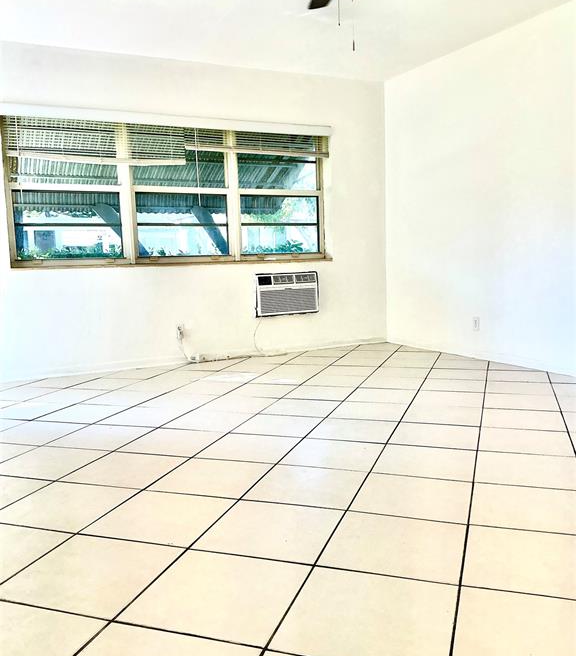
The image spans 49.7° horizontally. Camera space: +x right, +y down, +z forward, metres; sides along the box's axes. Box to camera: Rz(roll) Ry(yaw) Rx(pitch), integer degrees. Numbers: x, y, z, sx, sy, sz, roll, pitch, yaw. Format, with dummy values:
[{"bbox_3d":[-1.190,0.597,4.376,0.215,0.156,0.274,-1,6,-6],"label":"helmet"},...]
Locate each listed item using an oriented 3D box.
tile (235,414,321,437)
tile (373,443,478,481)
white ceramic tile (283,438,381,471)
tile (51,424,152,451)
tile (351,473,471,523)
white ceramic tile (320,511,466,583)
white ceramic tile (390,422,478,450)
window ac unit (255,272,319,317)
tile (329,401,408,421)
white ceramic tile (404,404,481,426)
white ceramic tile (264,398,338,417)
[{"bbox_3d":[-0.045,0.516,3.247,0.396,0.012,0.396,0,6,19],"label":"tile"},{"bbox_3d":[0.586,0.566,2.615,0.396,0.012,0.396,0,6,19],"label":"tile"},{"bbox_3d":[0.210,0.577,2.807,0.400,0.015,0.400,0,6,19],"label":"white ceramic tile"},{"bbox_3d":[-0.949,0.569,3.201,0.400,0.015,0.400,0,6,19],"label":"tile"},{"bbox_3d":[0.458,0.610,2.239,0.396,0.012,0.396,0,6,19],"label":"tile"},{"bbox_3d":[0.335,0.668,1.908,0.400,0.015,0.400,0,6,19],"label":"white ceramic tile"},{"bbox_3d":[0.713,0.523,2.992,0.396,0.012,0.396,0,6,19],"label":"white ceramic tile"},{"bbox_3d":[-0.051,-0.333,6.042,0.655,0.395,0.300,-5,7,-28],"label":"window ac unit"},{"bbox_3d":[0.461,0.476,3.496,0.396,0.012,0.396,0,6,19],"label":"tile"},{"bbox_3d":[0.858,0.491,3.443,0.400,0.015,0.400,0,6,19],"label":"white ceramic tile"},{"bbox_3d":[0.086,0.486,3.706,0.400,0.015,0.400,0,6,19],"label":"white ceramic tile"}]

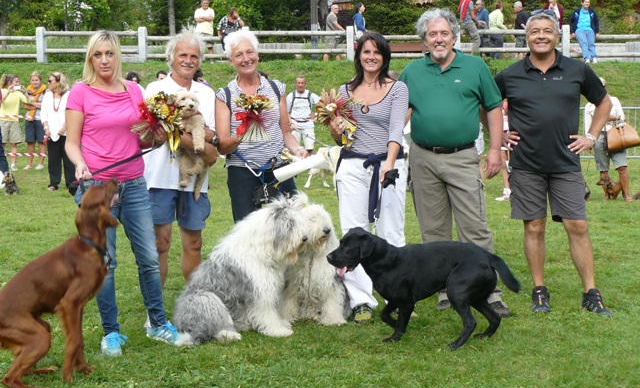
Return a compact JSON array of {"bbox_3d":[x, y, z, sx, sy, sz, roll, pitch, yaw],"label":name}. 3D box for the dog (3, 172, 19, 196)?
[{"bbox_3d":[-4.313,-0.132,15.200,0.220,0.330,0.340,0,5,-6],"label":"dog"}]

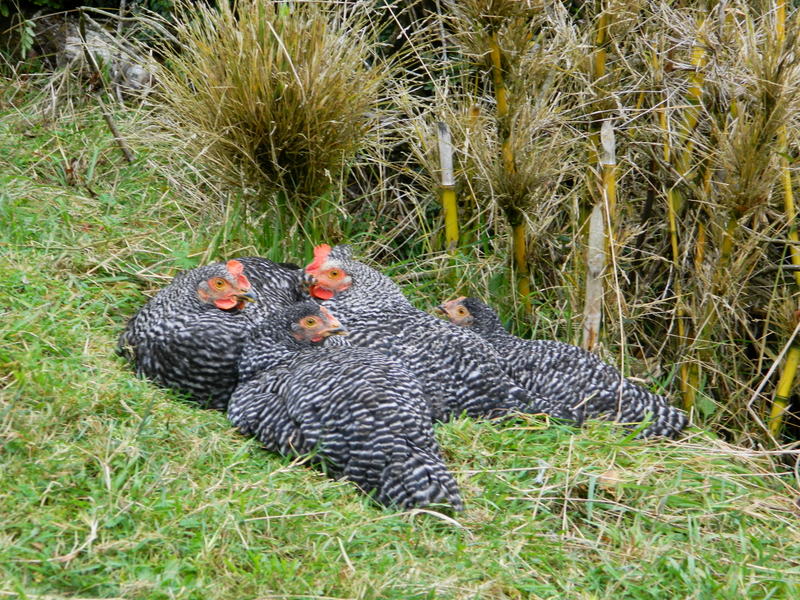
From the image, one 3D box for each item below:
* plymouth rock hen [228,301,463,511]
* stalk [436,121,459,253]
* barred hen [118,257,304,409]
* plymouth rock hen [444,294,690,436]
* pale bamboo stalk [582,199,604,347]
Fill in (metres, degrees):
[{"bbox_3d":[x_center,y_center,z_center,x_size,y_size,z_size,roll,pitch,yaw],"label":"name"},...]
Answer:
[{"bbox_3d":[-0.068,0.135,2.500,0.190,0.210,0.360,-15,23,-39],"label":"plymouth rock hen"},{"bbox_3d":[0.077,-0.184,3.150,0.024,0.222,0.024,-5,18,2],"label":"stalk"},{"bbox_3d":[-0.249,0.045,2.620,0.200,0.205,0.330,8,20,23],"label":"barred hen"},{"bbox_3d":[0.222,0.094,2.750,0.370,0.180,0.175,10,21,28],"label":"plymouth rock hen"},{"bbox_3d":[0.294,-0.036,2.950,0.023,0.238,0.023,3,18,-1],"label":"pale bamboo stalk"}]

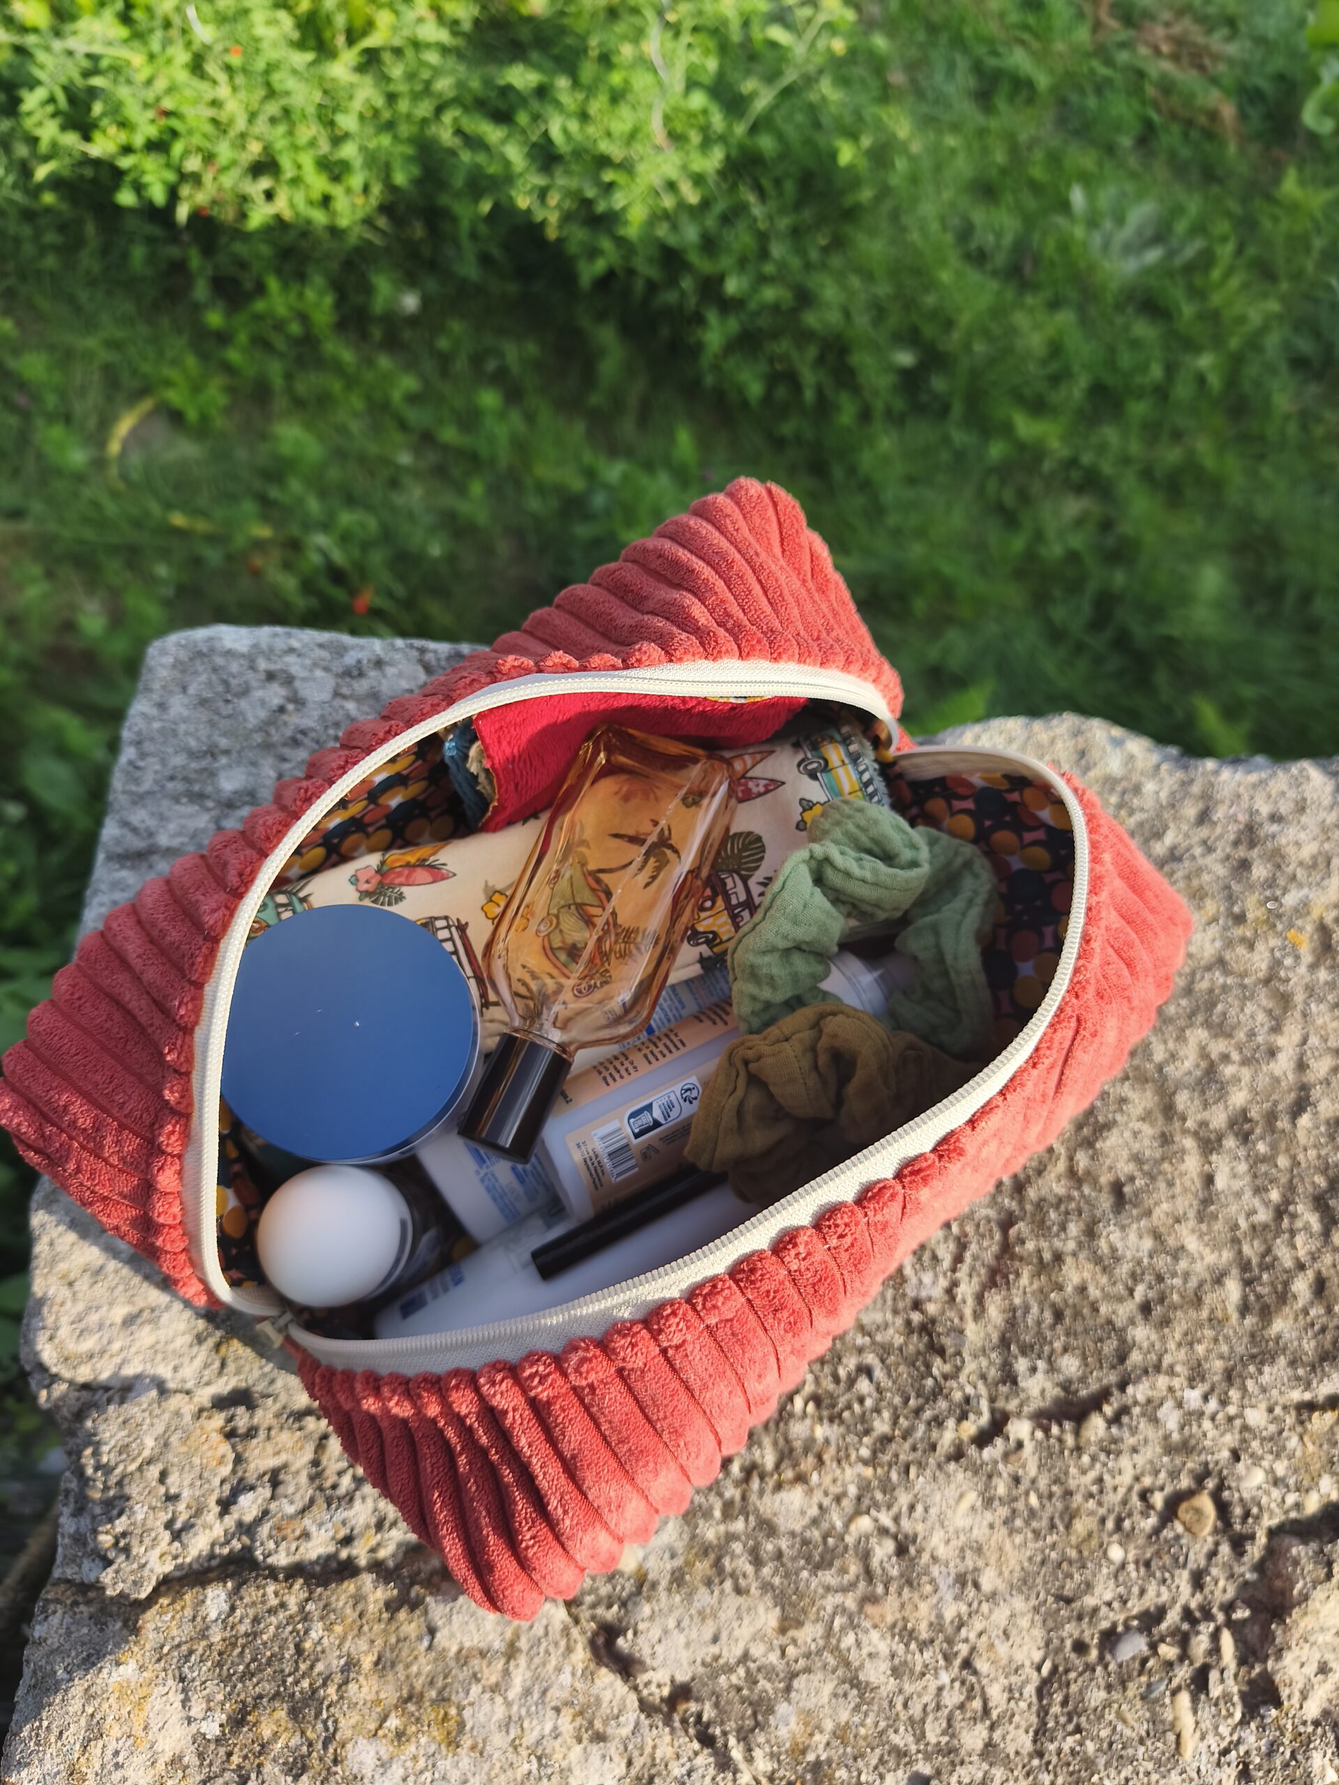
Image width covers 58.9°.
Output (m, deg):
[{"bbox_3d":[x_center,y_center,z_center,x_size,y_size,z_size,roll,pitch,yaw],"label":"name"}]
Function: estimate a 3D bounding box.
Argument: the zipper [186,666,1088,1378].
[{"bbox_3d":[-0.015,0.032,0.338,0.255,0.050,0.170,-43,85,-12],"label":"zipper"}]

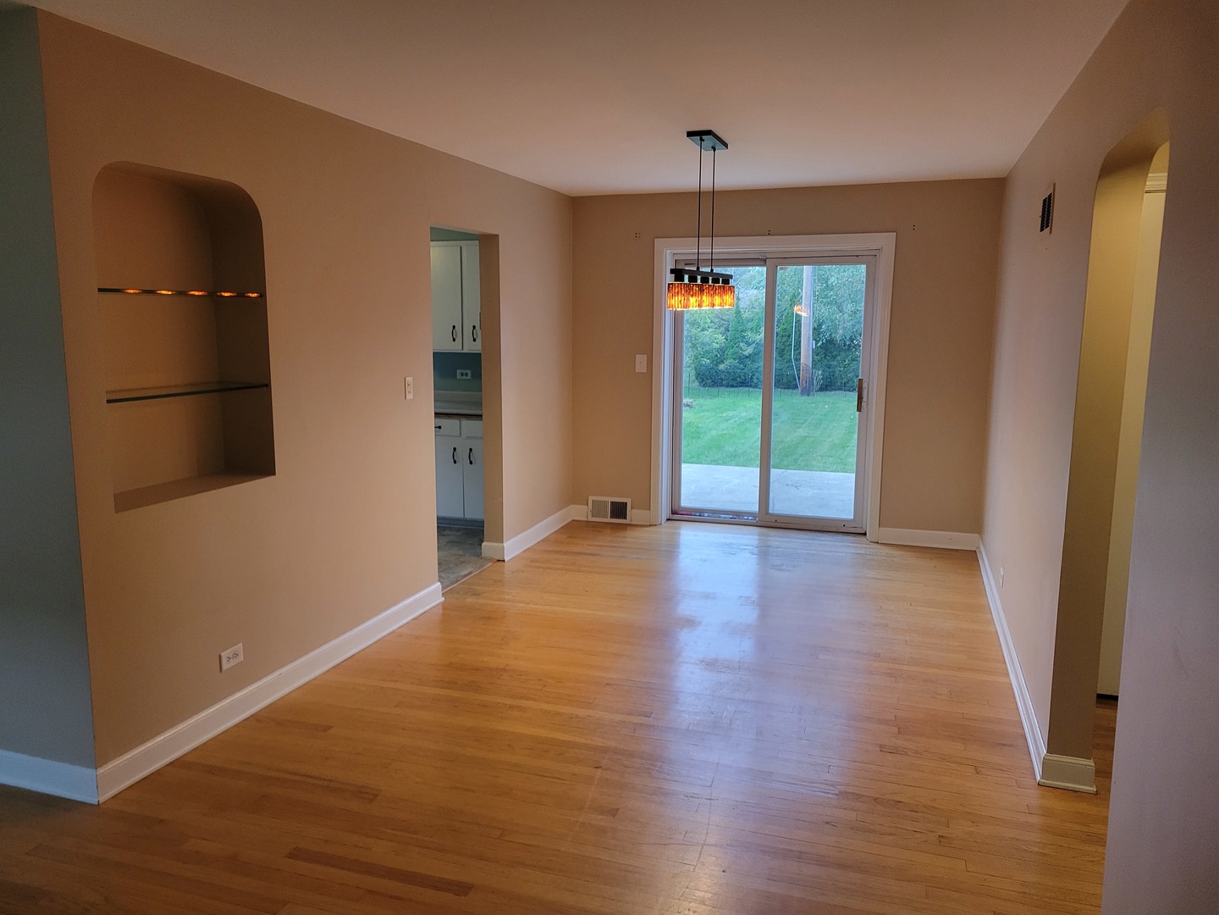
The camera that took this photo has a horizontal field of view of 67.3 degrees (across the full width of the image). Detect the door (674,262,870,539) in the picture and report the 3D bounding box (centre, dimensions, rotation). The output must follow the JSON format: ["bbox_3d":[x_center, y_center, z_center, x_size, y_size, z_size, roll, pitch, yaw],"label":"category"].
[{"bbox_3d":[1.152,-0.454,6.637,1.421,1.940,0.089,3,9,18],"label":"door"}]

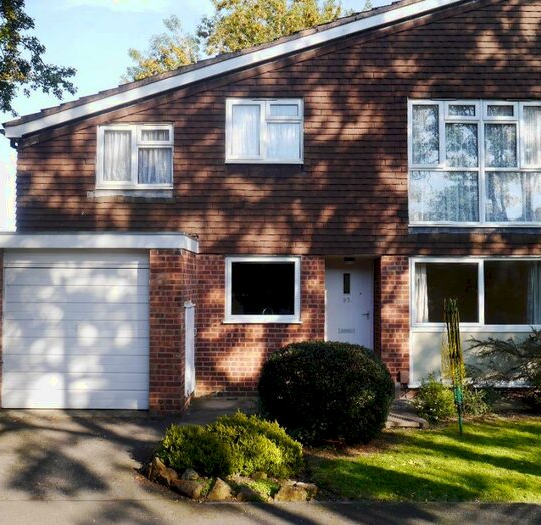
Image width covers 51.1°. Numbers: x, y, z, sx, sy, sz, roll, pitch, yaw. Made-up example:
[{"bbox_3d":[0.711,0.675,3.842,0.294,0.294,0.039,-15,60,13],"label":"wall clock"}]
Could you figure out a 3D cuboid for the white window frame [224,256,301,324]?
[{"bbox_3d":[-0.111,0.442,9.057,1.225,1.072,0.120,0,-2,0],"label":"white window frame"}]

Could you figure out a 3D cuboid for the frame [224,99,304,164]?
[{"bbox_3d":[-0.090,-2.102,9.132,1.254,1.054,0.120,0,-2,0],"label":"frame"}]

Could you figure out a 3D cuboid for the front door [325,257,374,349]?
[{"bbox_3d":[1.321,0.946,9.649,0.896,2.060,0.080,0,-2,0],"label":"front door"}]

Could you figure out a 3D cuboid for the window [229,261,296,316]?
[{"bbox_3d":[-0.108,0.425,9.087,1.001,0.848,0.060,0,-2,0],"label":"window"}]

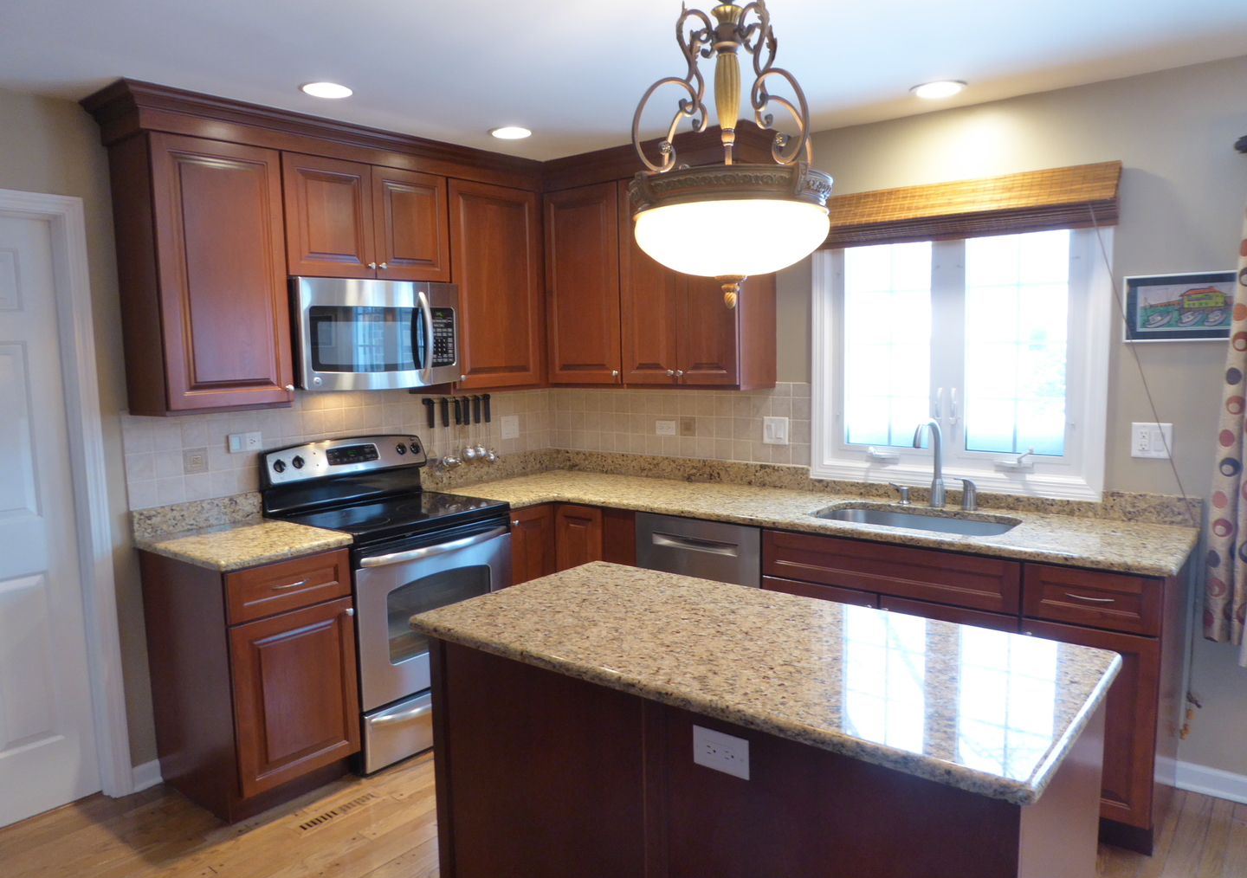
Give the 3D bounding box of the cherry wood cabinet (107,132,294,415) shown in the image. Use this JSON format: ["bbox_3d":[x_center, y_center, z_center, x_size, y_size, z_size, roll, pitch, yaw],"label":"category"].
[{"bbox_3d":[-1.508,-0.579,3.119,0.330,0.955,0.459,3,8,39],"label":"cherry wood cabinet"}]

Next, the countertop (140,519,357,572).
[{"bbox_3d":[-1.353,0.366,3.075,0.632,0.034,0.477,3,8,39],"label":"countertop"}]

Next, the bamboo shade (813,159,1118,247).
[{"bbox_3d":[1.193,-0.846,3.242,1.177,0.213,0.110,3,8,39],"label":"bamboo shade"}]

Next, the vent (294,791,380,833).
[{"bbox_3d":[-0.976,1.275,2.958,0.070,0.010,0.295,3,8,39],"label":"vent"}]

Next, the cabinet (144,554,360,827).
[{"bbox_3d":[-1.340,0.822,3.141,0.610,0.883,0.453,3,8,39],"label":"cabinet"}]

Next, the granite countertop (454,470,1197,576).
[{"bbox_3d":[0.473,0.283,3.454,2.976,0.034,0.908,3,8,39],"label":"granite countertop"}]

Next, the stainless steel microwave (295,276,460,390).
[{"bbox_3d":[-1.087,-0.432,3.588,0.410,0.420,0.765,3,8,39],"label":"stainless steel microwave"}]

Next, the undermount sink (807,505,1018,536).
[{"bbox_3d":[1.080,0.413,3.220,0.720,0.198,0.425,3,8,39],"label":"undermount sink"}]

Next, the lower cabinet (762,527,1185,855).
[{"bbox_3d":[1.229,0.767,3.143,1.298,0.882,0.615,3,8,39],"label":"lower cabinet"}]

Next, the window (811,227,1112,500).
[{"bbox_3d":[1.256,-0.367,3.360,1.126,1.127,0.100,3,8,39],"label":"window"}]

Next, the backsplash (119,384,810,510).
[{"bbox_3d":[-0.483,0.011,3.432,1.586,0.368,2.175,3,8,39],"label":"backsplash"}]

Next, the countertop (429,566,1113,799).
[{"bbox_3d":[0.251,0.455,1.958,1.427,0.032,0.697,3,8,39],"label":"countertop"}]

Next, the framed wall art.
[{"bbox_3d":[1.859,-0.437,2.865,0.353,0.220,0.022,3,8,39],"label":"framed wall art"}]

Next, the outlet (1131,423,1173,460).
[{"bbox_3d":[1.788,0.005,2.926,0.116,0.116,0.009,3,8,39],"label":"outlet"}]

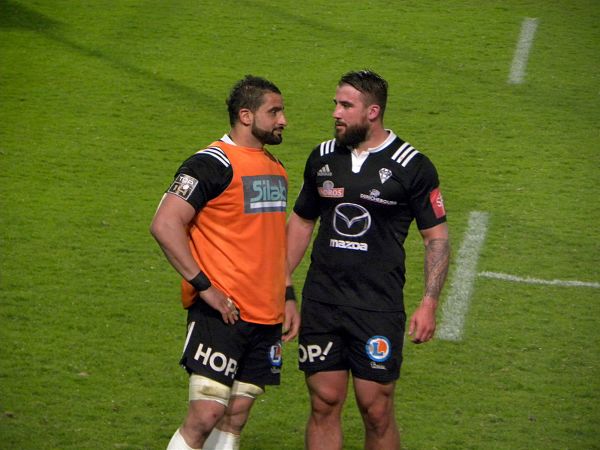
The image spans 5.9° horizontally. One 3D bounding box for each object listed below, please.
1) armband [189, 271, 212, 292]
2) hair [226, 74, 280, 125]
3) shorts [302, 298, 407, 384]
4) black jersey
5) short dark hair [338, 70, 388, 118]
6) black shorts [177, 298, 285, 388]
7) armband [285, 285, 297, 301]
[{"bbox_3d":[-0.380,0.216,22.300,0.065,0.062,0.060,47,0,-3],"label":"armband"},{"bbox_3d":[-0.175,-0.477,22.450,0.205,0.195,0.175,6,8,27],"label":"hair"},{"bbox_3d":[0.203,0.435,22.600,0.415,0.360,0.310,5,8,20],"label":"shorts"},{"bbox_3d":[0.273,-0.013,22.600,0.590,0.690,0.330,5,8,20],"label":"black jersey"},{"bbox_3d":[0.246,-0.501,22.600,0.200,0.190,0.170,-4,9,-40],"label":"short dark hair"},{"bbox_3d":[-0.263,0.440,22.450,0.340,0.360,0.430,8,9,39],"label":"black shorts"},{"bbox_3d":[-0.039,0.261,22.600,0.060,0.062,0.060,-3,6,0],"label":"armband"}]

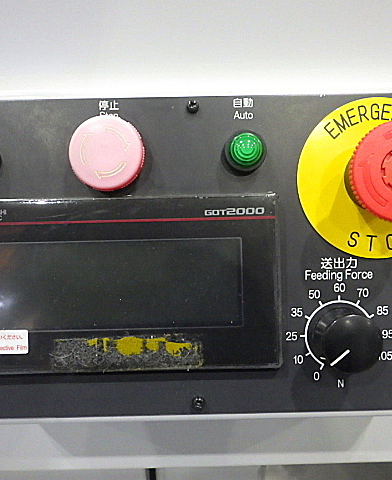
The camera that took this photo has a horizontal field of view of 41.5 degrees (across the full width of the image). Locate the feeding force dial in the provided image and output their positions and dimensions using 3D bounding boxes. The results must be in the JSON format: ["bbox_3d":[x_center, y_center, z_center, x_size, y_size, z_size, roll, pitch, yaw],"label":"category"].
[{"bbox_3d":[0.064,0.043,0.220,0.028,0.028,0.018,-1,2,0],"label":"feeding force dial"}]

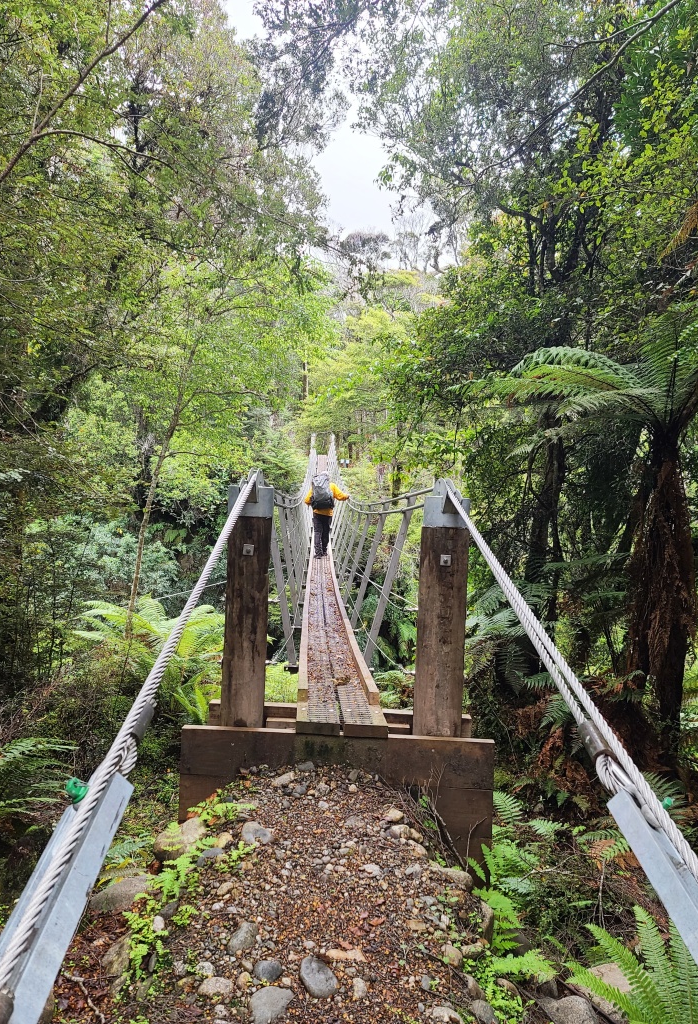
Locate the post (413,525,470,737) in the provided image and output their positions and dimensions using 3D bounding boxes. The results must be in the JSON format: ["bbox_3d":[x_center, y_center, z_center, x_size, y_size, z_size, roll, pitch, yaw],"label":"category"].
[{"bbox_3d":[0.531,0.672,4.289,0.240,1.186,0.240,2,1,-2],"label":"post"}]

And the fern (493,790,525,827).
[{"bbox_3d":[1.012,1.911,4.750,0.250,0.250,0.250,2,1,-2],"label":"fern"}]

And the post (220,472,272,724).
[{"bbox_3d":[-0.583,0.501,4.287,0.240,1.430,0.240,2,1,-2],"label":"post"}]

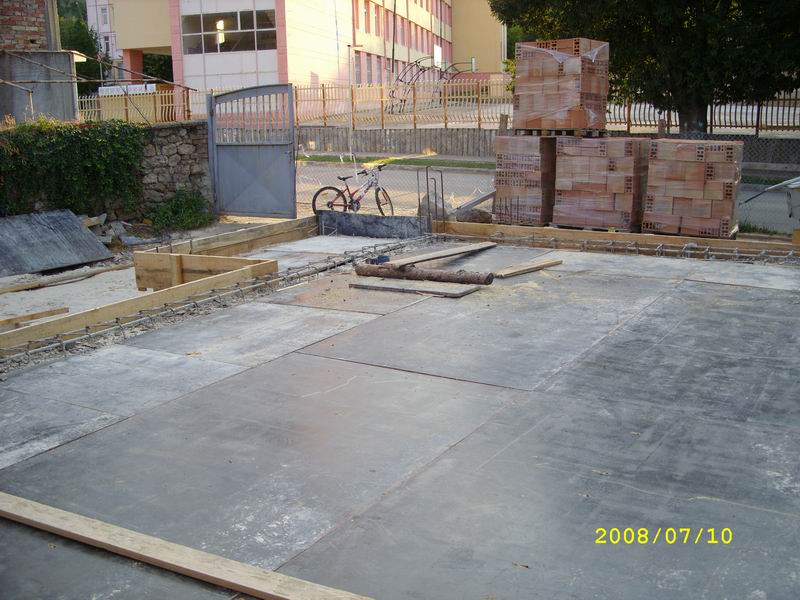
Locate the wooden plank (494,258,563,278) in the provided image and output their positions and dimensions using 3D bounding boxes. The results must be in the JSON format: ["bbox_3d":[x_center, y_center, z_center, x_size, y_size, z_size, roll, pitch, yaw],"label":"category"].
[{"bbox_3d":[1.216,-0.283,8.039,0.931,0.030,0.130,-13,17,-42],"label":"wooden plank"}]

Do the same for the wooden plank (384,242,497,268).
[{"bbox_3d":[0.464,-0.460,8.664,0.170,0.030,2.022,7,13,32],"label":"wooden plank"}]

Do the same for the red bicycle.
[{"bbox_3d":[-0.794,-1.811,15.000,1.580,1.000,0.580,-1,13,0],"label":"red bicycle"}]

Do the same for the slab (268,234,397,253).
[{"bbox_3d":[-0.679,-0.592,9.741,1.150,0.050,1.100,7,15,31],"label":"slab"}]

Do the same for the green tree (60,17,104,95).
[{"bbox_3d":[-13.998,-9.281,38.000,3.300,6.500,3.300,-1,13,0],"label":"green tree"}]

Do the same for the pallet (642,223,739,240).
[{"bbox_3d":[4.040,-0.909,12.128,1.120,0.130,1.000,7,15,31],"label":"pallet"}]

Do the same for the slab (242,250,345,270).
[{"bbox_3d":[-1.278,-0.392,8.924,1.100,0.050,0.950,7,15,31],"label":"slab"}]

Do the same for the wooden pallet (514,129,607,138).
[{"bbox_3d":[2.347,-2.432,12.799,1.050,0.130,1.000,8,16,34],"label":"wooden pallet"}]

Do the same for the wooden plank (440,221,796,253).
[{"bbox_3d":[2.042,-0.656,9.237,3.900,0.140,0.030,7,15,31],"label":"wooden plank"}]

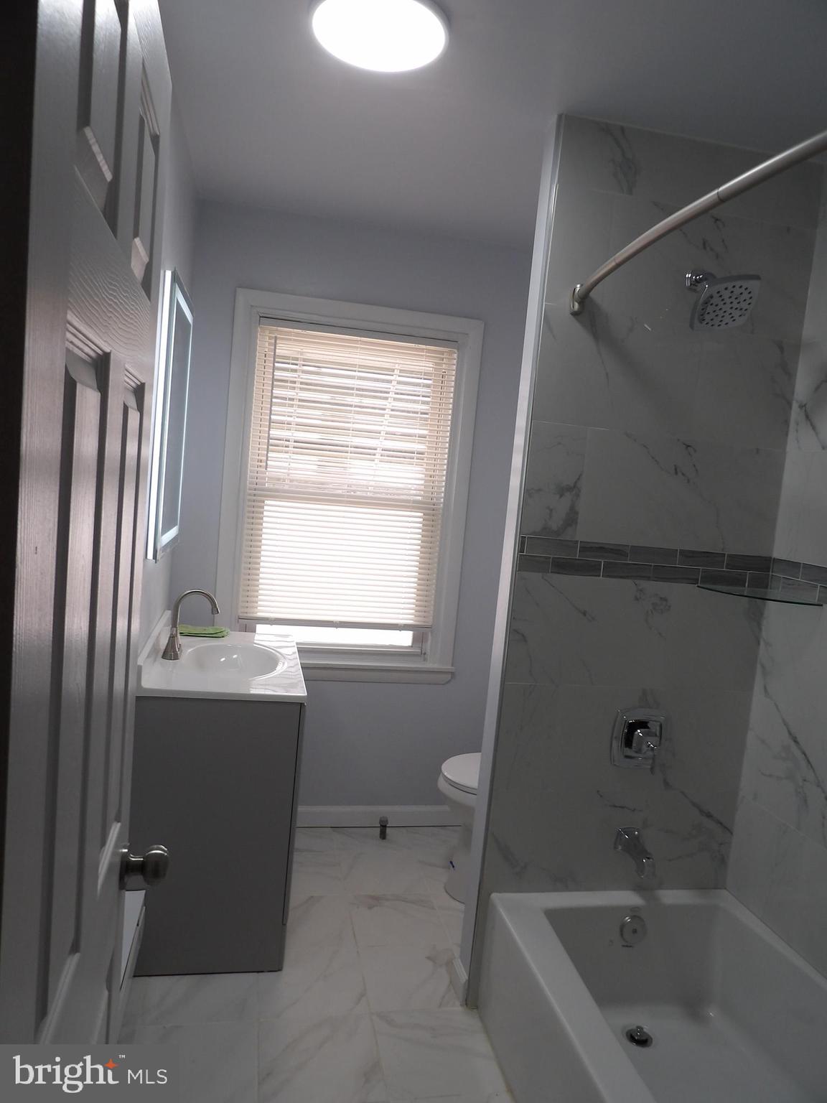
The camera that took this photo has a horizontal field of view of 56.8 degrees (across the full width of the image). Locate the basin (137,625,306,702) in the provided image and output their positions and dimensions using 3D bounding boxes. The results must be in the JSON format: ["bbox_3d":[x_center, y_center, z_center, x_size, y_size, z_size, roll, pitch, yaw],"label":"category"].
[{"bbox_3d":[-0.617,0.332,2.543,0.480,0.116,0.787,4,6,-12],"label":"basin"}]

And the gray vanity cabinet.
[{"bbox_3d":[-0.658,0.787,2.586,0.476,0.828,0.772,4,6,-12],"label":"gray vanity cabinet"}]

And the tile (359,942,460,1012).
[{"bbox_3d":[-0.003,1.296,2.324,0.293,0.010,0.302,4,6,-12],"label":"tile"}]

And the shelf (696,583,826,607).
[{"bbox_3d":[0.947,0.121,2.104,0.230,0.011,0.225,4,6,-12],"label":"shelf"}]

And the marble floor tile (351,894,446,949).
[{"bbox_3d":[-0.057,1.262,2.620,0.305,0.010,0.302,4,6,-12],"label":"marble floor tile"}]

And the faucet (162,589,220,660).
[{"bbox_3d":[-0.716,0.236,2.469,0.174,0.231,0.060,4,6,-12],"label":"faucet"}]

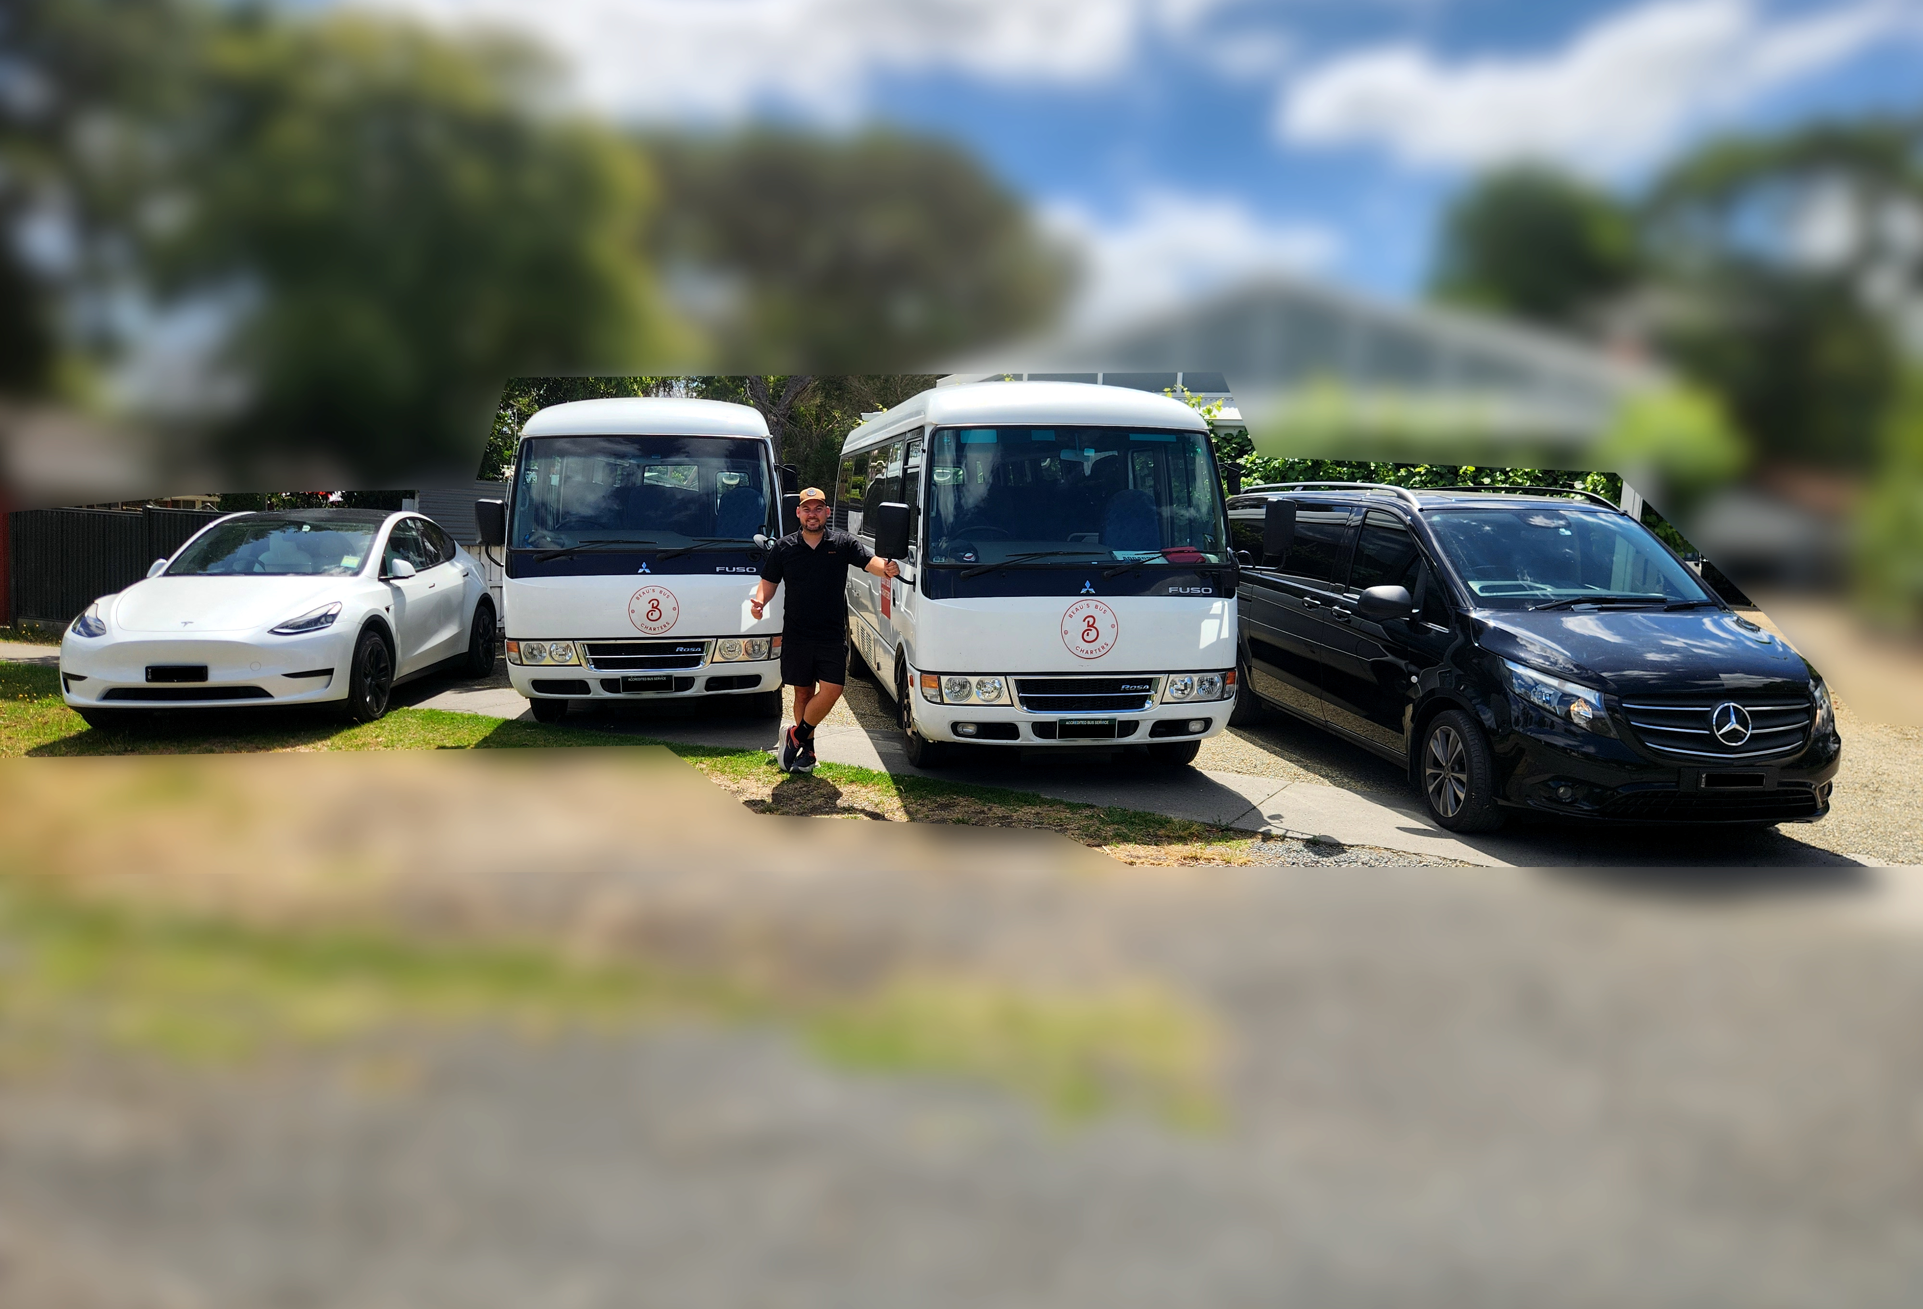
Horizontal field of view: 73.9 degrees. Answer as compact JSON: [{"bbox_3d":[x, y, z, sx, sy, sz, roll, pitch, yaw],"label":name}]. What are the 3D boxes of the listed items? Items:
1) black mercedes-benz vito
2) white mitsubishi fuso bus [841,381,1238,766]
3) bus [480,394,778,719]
[{"bbox_3d":[3.332,-0.180,8.557,1.980,1.910,5.140,0,7,-8],"label":"black mercedes-benz vito"},{"bbox_3d":[0.138,-0.887,11.296,2.050,2.650,7.700,0,7,-10],"label":"white mitsubishi fuso bus"},{"bbox_3d":[-2.938,-1.124,12.998,2.050,2.650,7.700,0,7,-10],"label":"bus"}]

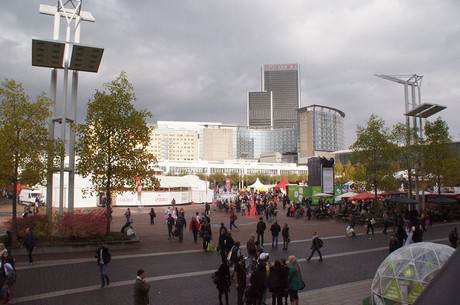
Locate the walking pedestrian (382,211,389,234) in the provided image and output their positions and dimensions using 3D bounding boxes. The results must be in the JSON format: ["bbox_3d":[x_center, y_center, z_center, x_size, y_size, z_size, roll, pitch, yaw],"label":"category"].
[{"bbox_3d":[12.383,5.658,27.389,0.550,1.700,0.500,1,-5,-17],"label":"walking pedestrian"}]

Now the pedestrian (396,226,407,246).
[{"bbox_3d":[10.011,5.072,20.104,0.520,1.730,0.420,-3,-5,30],"label":"pedestrian"}]

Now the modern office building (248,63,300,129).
[{"bbox_3d":[61.890,-38.040,476.296,67.560,159.000,38.000,0,-5,-6],"label":"modern office building"}]

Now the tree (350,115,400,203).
[{"bbox_3d":[16.899,1.484,40.000,5.800,12.000,5.800,0,-4,0],"label":"tree"}]

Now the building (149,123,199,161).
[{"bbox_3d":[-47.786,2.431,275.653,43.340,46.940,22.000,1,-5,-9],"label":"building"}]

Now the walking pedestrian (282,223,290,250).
[{"bbox_3d":[3.511,5.260,21.400,0.500,1.650,0.400,4,-5,-37],"label":"walking pedestrian"}]

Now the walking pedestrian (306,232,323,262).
[{"bbox_3d":[4.788,5.360,19.400,0.850,1.660,0.600,0,-4,7],"label":"walking pedestrian"}]

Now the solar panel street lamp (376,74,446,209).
[{"bbox_3d":[21.853,-0.924,41.800,5.000,17.080,7.200,3,-5,-30],"label":"solar panel street lamp"}]

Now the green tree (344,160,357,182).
[{"bbox_3d":[29.463,6.496,84.000,3.200,9.100,3.200,0,-4,0],"label":"green tree"}]

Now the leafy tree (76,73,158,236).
[{"bbox_3d":[-8.014,0.032,24.412,5.390,11.650,5.390,0,-4,0],"label":"leafy tree"}]

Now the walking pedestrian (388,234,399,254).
[{"bbox_3d":[8.498,5.125,17.900,0.520,1.700,0.400,-2,-5,27],"label":"walking pedestrian"}]

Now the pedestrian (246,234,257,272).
[{"bbox_3d":[1.044,4.850,16.500,0.450,1.740,0.520,4,-5,-37],"label":"pedestrian"}]

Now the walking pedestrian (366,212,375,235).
[{"bbox_3d":[11.174,5.648,27.390,0.700,1.720,0.550,1,-5,-14],"label":"walking pedestrian"}]

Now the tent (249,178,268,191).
[{"bbox_3d":[6.690,8.526,82.000,4.800,4.800,4.800,1,-4,-11],"label":"tent"}]

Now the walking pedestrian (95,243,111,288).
[{"bbox_3d":[-5.160,4.587,14.047,0.580,1.750,0.500,-2,-5,26],"label":"walking pedestrian"}]

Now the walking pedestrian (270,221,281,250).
[{"bbox_3d":[2.859,5.141,21.500,0.580,1.770,0.380,0,-4,3],"label":"walking pedestrian"}]

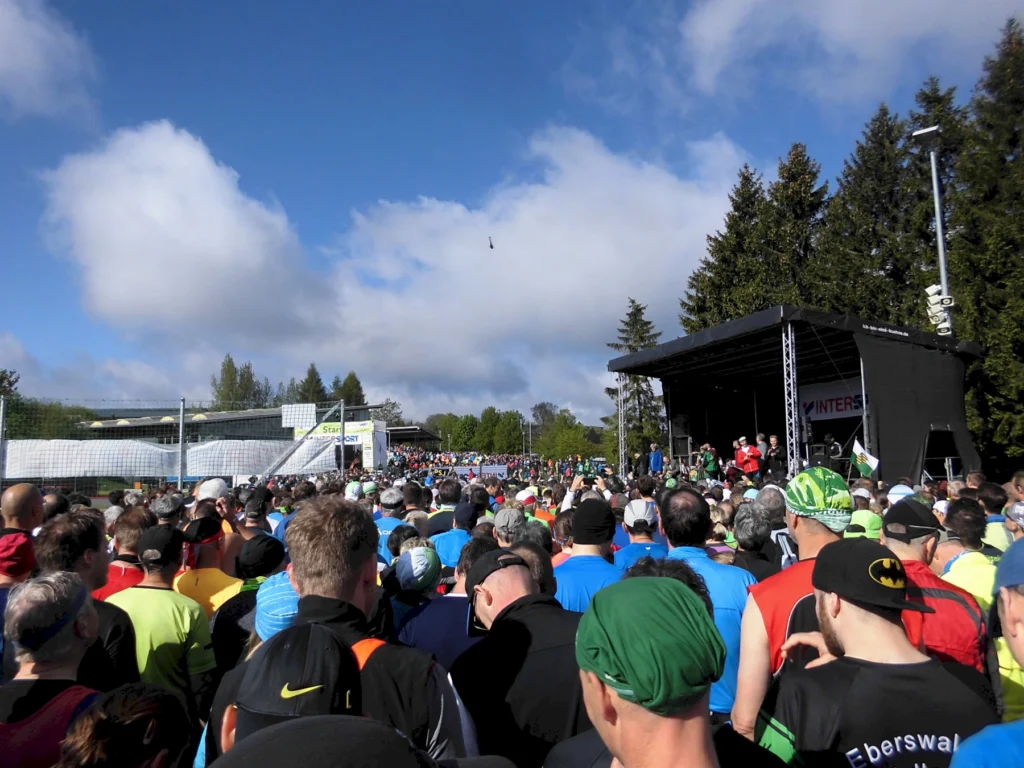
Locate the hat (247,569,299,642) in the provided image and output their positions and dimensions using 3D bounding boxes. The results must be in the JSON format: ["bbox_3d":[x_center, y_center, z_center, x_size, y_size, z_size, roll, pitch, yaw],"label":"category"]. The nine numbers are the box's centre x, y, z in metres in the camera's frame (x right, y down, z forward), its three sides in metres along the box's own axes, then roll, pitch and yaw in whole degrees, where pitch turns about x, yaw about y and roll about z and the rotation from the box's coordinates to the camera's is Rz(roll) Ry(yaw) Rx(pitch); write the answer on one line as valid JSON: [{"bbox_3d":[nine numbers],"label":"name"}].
[{"bbox_3d":[-0.671,0.657,2.250,0.190,0.200,0.230,-1,-6,5],"label":"hat"}]

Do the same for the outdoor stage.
[{"bbox_3d":[8.051,1.482,24.318,6.000,5.660,10.406,1,-6,-17],"label":"outdoor stage"}]

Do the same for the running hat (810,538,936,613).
[{"bbox_3d":[0.797,0.428,1.702,0.180,0.165,0.275,2,4,-23],"label":"running hat"}]

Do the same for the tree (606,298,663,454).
[{"bbox_3d":[7.642,0.664,46.167,4.200,11.790,4.200,-1,-6,0],"label":"tree"}]

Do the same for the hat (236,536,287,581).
[{"bbox_3d":[-1.040,0.717,3.195,0.190,0.180,0.225,-2,-6,10],"label":"hat"}]

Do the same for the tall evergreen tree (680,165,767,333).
[{"bbox_3d":[12.395,-2.732,39.815,7.600,17.950,7.600,-1,-6,0],"label":"tall evergreen tree"}]

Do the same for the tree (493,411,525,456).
[{"bbox_3d":[-0.523,8.206,115.000,4.600,8.509,4.600,-1,-6,0],"label":"tree"}]

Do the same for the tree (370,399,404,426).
[{"bbox_3d":[-13.048,5.893,79.833,4.600,8.805,4.600,-1,-6,0],"label":"tree"}]

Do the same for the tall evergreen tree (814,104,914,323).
[{"bbox_3d":[14.934,-3.180,31.000,5.800,16.965,5.800,-1,-6,0],"label":"tall evergreen tree"}]

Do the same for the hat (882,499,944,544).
[{"bbox_3d":[1.508,0.512,2.871,0.260,0.155,0.180,4,-8,-38],"label":"hat"}]

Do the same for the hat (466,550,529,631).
[{"bbox_3d":[-0.054,0.580,2.150,0.178,0.150,0.265,4,-48,-35],"label":"hat"}]

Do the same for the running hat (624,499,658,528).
[{"bbox_3d":[0.737,0.736,4.384,0.180,0.155,0.260,-2,-7,12],"label":"running hat"}]

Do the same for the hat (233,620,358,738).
[{"bbox_3d":[-0.320,0.444,1.157,0.190,0.160,0.265,1,-7,-15],"label":"hat"}]

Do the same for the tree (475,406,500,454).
[{"bbox_3d":[-3.616,8.018,114.788,4.500,9.341,4.500,-1,-6,0],"label":"tree"}]

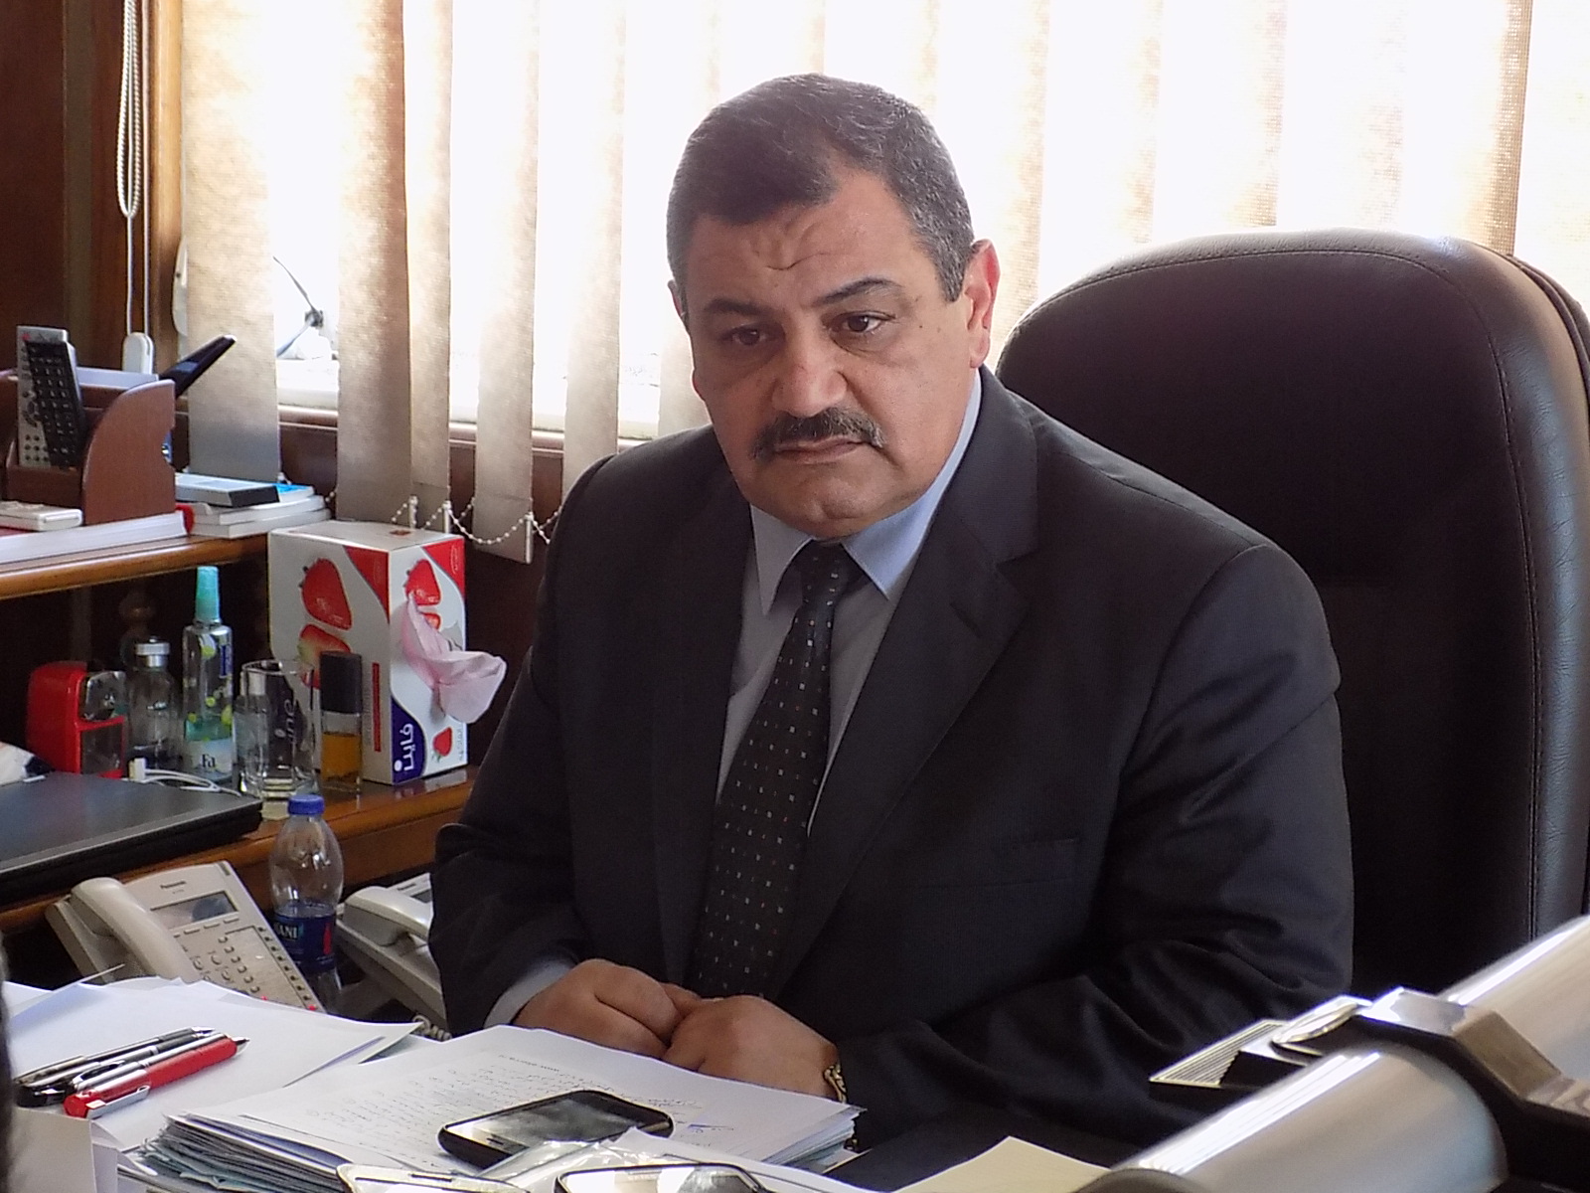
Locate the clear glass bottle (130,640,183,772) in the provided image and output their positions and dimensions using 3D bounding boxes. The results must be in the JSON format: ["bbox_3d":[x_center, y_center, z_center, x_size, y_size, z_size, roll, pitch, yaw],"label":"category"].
[{"bbox_3d":[-0.602,0.101,2.804,0.051,0.126,0.051,1,11,0],"label":"clear glass bottle"}]

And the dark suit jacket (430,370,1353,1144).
[{"bbox_3d":[0.045,0.178,1.645,0.530,0.600,0.410,7,12,26],"label":"dark suit jacket"}]

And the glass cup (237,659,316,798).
[{"bbox_3d":[-0.473,0.122,2.725,0.071,0.119,0.071,1,11,0],"label":"glass cup"}]

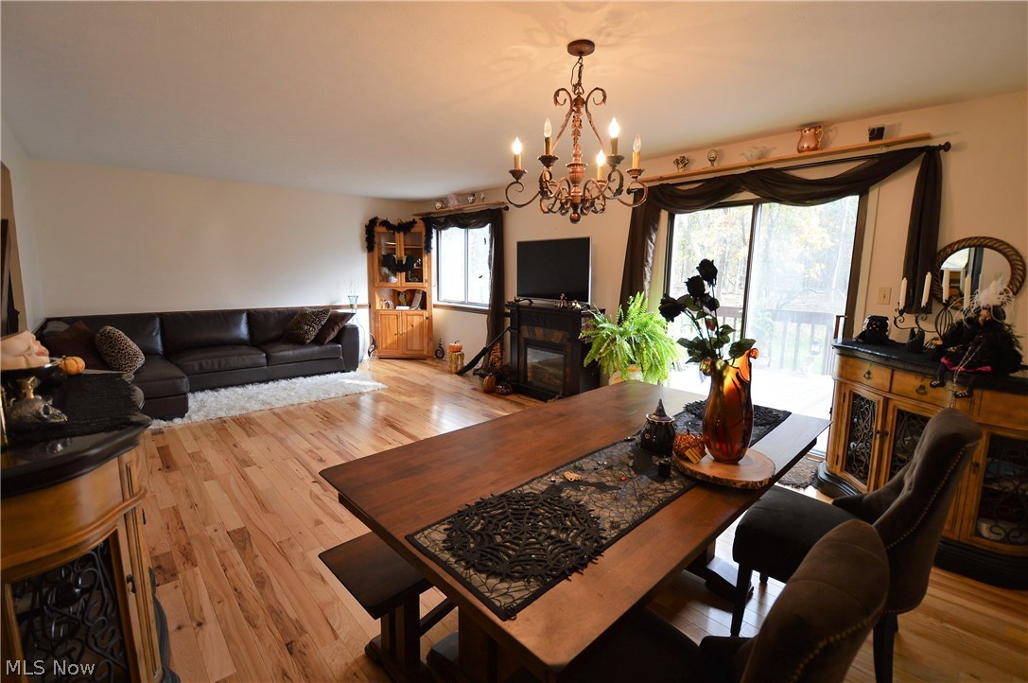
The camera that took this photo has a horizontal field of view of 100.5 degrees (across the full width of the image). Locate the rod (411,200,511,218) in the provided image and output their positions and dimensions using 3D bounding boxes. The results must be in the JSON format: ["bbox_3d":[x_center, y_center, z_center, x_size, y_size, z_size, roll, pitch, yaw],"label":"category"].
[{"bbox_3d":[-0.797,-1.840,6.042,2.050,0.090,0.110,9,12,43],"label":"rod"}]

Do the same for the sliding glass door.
[{"bbox_3d":[1.969,-0.189,3.684,1.500,2.030,0.120,9,12,43],"label":"sliding glass door"}]

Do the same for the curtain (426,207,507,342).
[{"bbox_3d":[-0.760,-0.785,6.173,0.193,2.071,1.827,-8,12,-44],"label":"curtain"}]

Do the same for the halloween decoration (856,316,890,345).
[{"bbox_3d":[2.388,-0.077,2.841,0.147,0.193,0.178,-5,10,-33],"label":"halloween decoration"}]

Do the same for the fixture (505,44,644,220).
[{"bbox_3d":[0.335,-1.059,2.213,0.741,0.863,0.710,2,9,8],"label":"fixture"}]

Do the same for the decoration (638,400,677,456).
[{"bbox_3d":[0.479,0.281,1.422,0.112,0.165,0.112,-8,12,-44],"label":"decoration"}]

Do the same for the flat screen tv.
[{"bbox_3d":[0.414,-0.795,4.784,1.070,0.650,0.080,9,12,43],"label":"flat screen tv"}]

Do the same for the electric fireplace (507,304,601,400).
[{"bbox_3d":[0.404,0.114,4.854,0.507,1.000,1.096,-8,12,-44],"label":"electric fireplace"}]

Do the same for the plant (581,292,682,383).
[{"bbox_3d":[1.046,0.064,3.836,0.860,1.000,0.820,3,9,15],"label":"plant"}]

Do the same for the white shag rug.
[{"bbox_3d":[-2.869,0.579,4.874,1.400,0.060,2.350,9,12,43],"label":"white shag rug"}]

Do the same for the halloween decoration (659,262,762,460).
[{"bbox_3d":[0.597,0.055,1.325,0.270,0.600,0.220,5,9,24],"label":"halloween decoration"}]

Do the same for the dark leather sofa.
[{"bbox_3d":[-3.142,0.138,4.855,2.974,0.853,1.685,-8,12,-44],"label":"dark leather sofa"}]

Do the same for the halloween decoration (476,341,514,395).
[{"bbox_3d":[-0.256,0.284,5.305,0.467,0.507,0.558,-8,12,-44],"label":"halloween decoration"}]

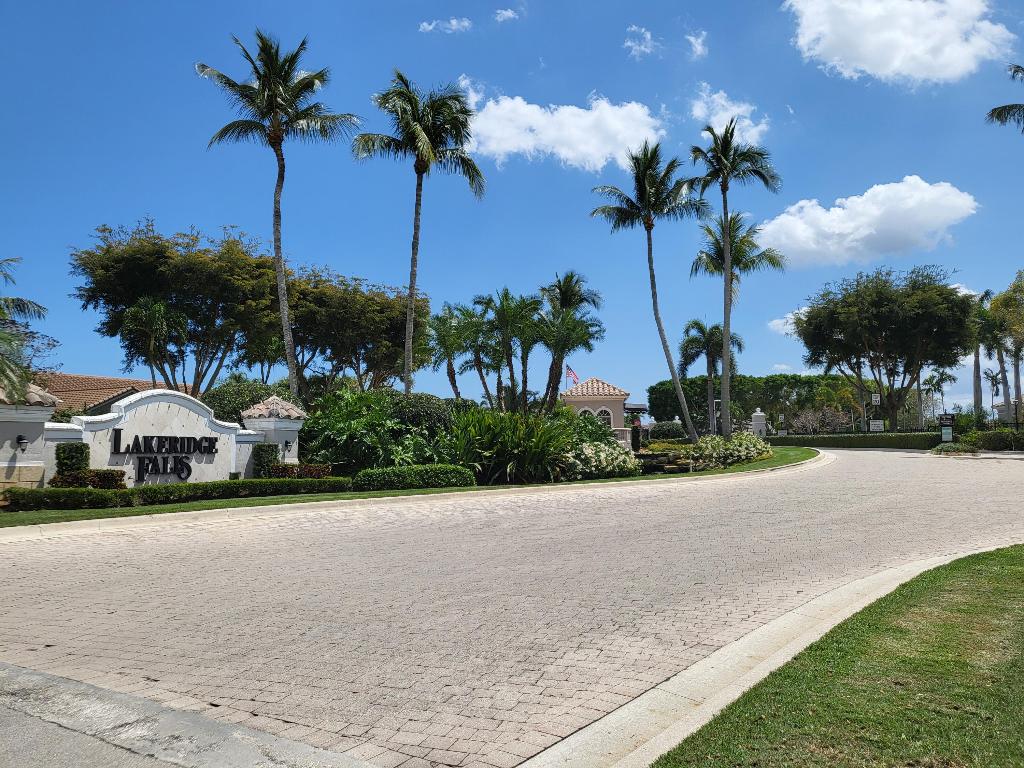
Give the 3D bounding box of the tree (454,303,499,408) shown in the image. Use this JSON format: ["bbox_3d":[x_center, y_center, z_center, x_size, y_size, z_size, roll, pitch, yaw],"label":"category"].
[{"bbox_3d":[-1.320,-0.261,28.588,1.800,5.592,1.900,-1,-4,0],"label":"tree"}]

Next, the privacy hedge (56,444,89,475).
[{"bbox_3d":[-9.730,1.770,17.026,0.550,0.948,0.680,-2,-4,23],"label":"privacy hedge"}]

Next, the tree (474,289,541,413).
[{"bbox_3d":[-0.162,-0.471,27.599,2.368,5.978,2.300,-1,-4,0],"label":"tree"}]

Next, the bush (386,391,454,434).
[{"bbox_3d":[-3.125,1.380,26.270,2.323,2.320,2.200,-1,-4,0],"label":"bush"}]

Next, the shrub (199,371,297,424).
[{"bbox_3d":[-8.011,1.161,23.472,2.990,3.030,2.800,0,-3,0],"label":"shrub"}]

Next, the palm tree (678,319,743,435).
[{"bbox_3d":[9.564,0.033,37.057,3.080,6.420,2.900,0,-3,0],"label":"palm tree"}]

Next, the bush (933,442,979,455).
[{"bbox_3d":[21.508,3.123,37.383,2.140,0.560,1.500,0,-3,0],"label":"bush"}]

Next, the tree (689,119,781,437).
[{"bbox_3d":[8.610,-3.819,29.763,3.560,13.190,3.400,0,-3,0],"label":"tree"}]

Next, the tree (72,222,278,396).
[{"bbox_3d":[-15.389,-2.088,35.174,9.420,10.740,8.800,0,-3,0],"label":"tree"}]

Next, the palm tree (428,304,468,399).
[{"bbox_3d":[-2.316,-0.043,28.047,1.700,5.750,1.800,0,-3,0],"label":"palm tree"}]

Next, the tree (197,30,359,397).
[{"bbox_3d":[-8.050,-4.835,26.406,5.561,15.126,5.300,-1,-4,0],"label":"tree"}]

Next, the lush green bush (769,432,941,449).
[{"bbox_3d":[19.323,3.167,43.390,9.700,0.860,1.100,0,-3,-8],"label":"lush green bush"}]

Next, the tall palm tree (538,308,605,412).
[{"bbox_3d":[2.133,-0.107,27.572,2.366,5.247,2.300,-1,-4,0],"label":"tall palm tree"}]

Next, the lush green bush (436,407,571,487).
[{"bbox_3d":[-0.140,1.932,23.823,4.150,2.346,3.000,-1,-4,0],"label":"lush green bush"}]

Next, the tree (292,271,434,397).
[{"bbox_3d":[-8.357,-1.401,42.146,7.780,9.960,8.000,0,-3,0],"label":"tree"}]

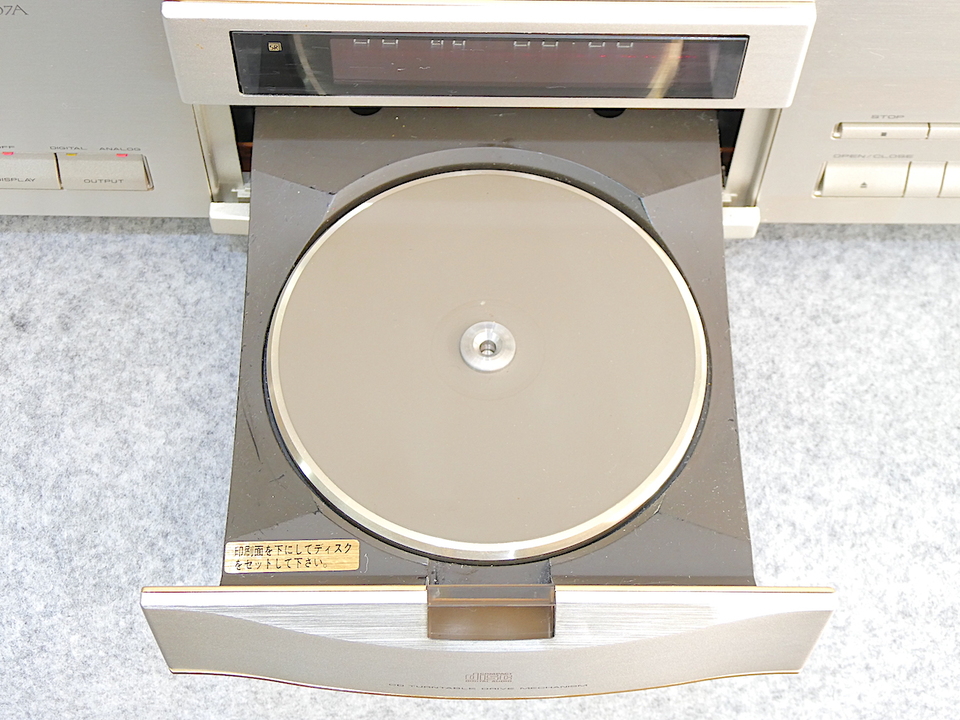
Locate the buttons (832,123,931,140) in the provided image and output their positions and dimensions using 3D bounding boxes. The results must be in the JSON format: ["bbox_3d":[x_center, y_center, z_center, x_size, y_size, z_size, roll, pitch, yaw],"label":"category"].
[{"bbox_3d":[0.120,-0.068,0.501,0.026,0.007,0.003,0,62,-1],"label":"buttons"}]

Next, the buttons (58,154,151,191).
[{"bbox_3d":[-0.116,-0.058,0.520,0.027,0.016,0.004,0,62,-1],"label":"buttons"}]

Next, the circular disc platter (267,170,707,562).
[{"bbox_3d":[0.002,-0.002,0.456,0.119,0.007,0.119,0,62,-1],"label":"circular disc platter"}]

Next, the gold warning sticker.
[{"bbox_3d":[-0.047,0.049,0.424,0.034,0.001,0.008,0,62,-1],"label":"gold warning sticker"}]

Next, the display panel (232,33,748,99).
[{"bbox_3d":[0.003,-0.083,0.469,0.140,0.028,0.005,0,62,-1],"label":"display panel"}]

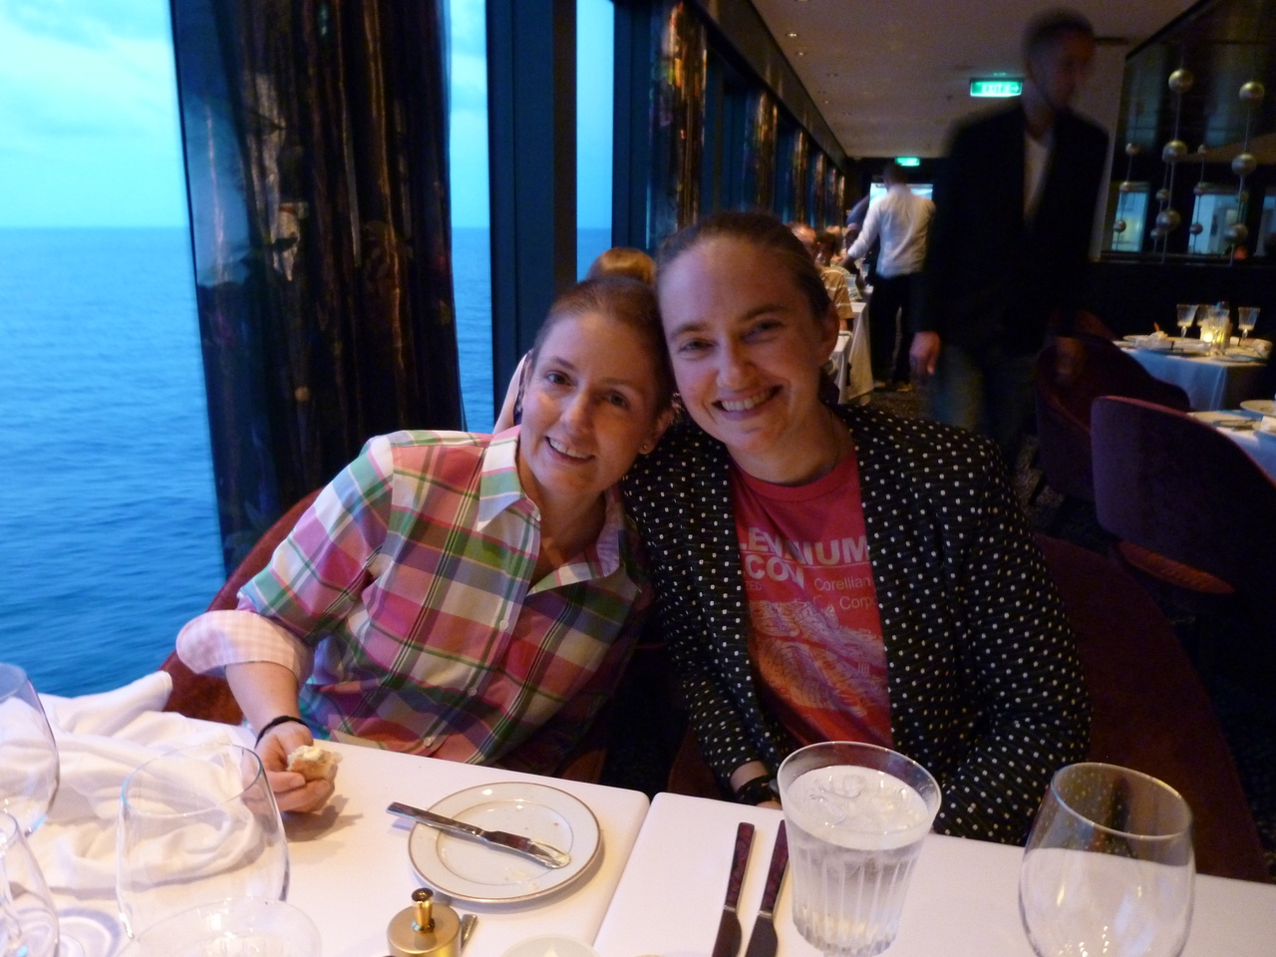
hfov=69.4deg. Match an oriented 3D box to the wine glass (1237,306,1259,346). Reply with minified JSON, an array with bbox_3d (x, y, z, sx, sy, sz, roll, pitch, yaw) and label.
[{"bbox_3d":[2.531,-0.632,3.820,0.088,0.157,0.088,4,16,13],"label":"wine glass"}]

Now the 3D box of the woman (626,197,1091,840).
[{"bbox_3d":[0.235,0.334,1.023,0.500,1.200,0.660,4,16,15],"label":"woman"}]

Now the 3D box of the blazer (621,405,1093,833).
[{"bbox_3d":[0.235,0.192,0.995,0.490,0.560,0.390,4,16,15],"label":"blazer"}]

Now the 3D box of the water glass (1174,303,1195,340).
[{"bbox_3d":[2.308,-0.655,3.880,0.088,0.157,0.088,4,16,13],"label":"water glass"}]

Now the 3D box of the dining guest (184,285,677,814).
[{"bbox_3d":[-0.155,0.349,1.100,0.540,1.160,0.660,1,15,2],"label":"dining guest"}]

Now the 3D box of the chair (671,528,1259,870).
[{"bbox_3d":[0.410,0.514,1.258,0.640,0.780,0.630,4,16,13],"label":"chair"}]

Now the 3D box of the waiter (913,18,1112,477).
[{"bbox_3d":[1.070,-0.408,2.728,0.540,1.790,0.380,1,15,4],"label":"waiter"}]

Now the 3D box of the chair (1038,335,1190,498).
[{"bbox_3d":[1.820,-0.135,3.652,0.640,0.780,0.620,-11,19,-35],"label":"chair"}]

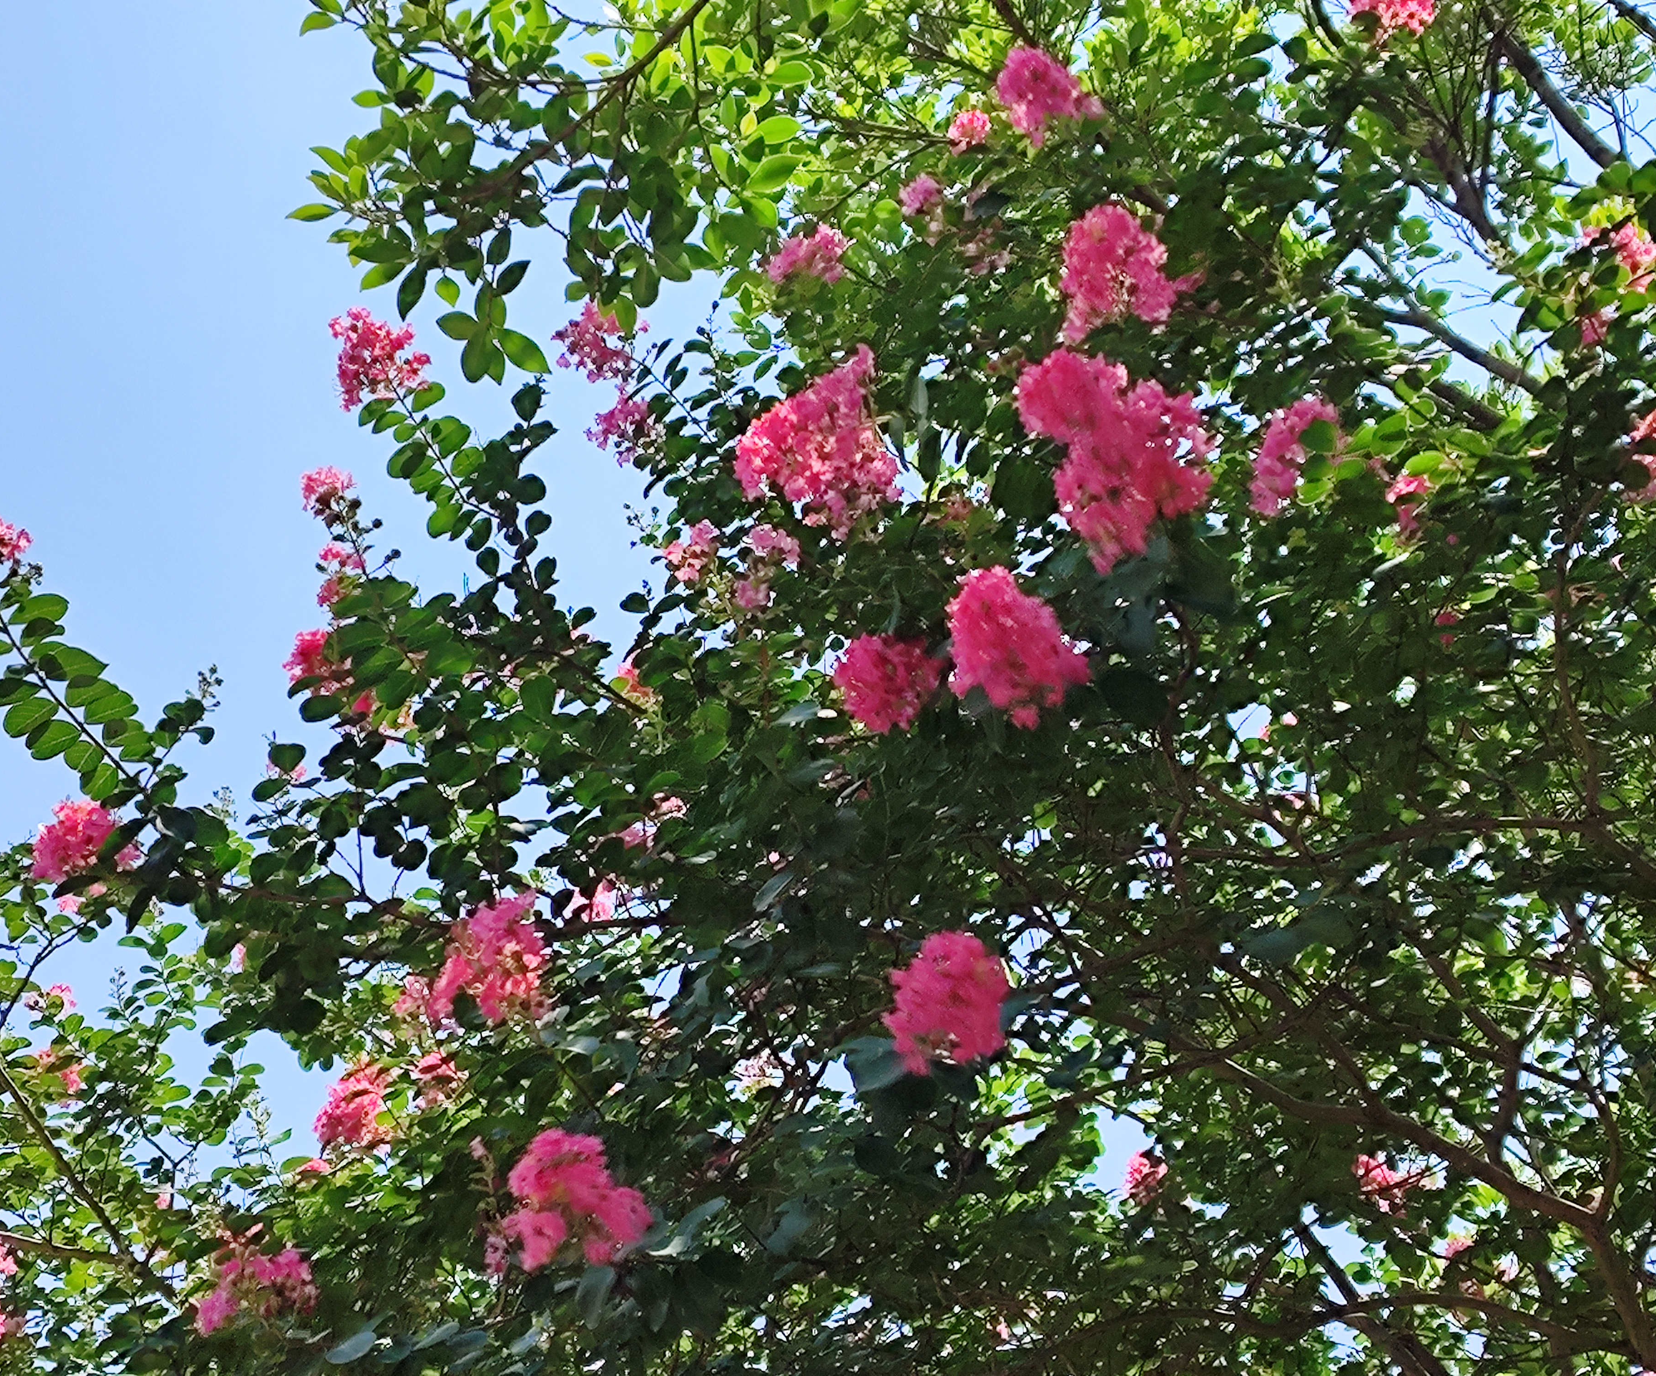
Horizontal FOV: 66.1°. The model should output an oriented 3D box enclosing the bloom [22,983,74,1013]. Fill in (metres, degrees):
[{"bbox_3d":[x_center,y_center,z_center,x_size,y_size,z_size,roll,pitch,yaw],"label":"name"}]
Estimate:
[{"bbox_3d":[-1.410,0.560,2.300,0.093,0.052,0.061,16,-32,-28],"label":"bloom"}]

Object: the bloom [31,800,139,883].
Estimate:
[{"bbox_3d":[-1.110,0.230,1.900,0.163,0.120,0.119,19,-37,-27],"label":"bloom"}]

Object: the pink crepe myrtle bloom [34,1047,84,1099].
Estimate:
[{"bbox_3d":[-1.751,0.877,2.900,0.114,0.120,0.100,18,-36,-26],"label":"pink crepe myrtle bloom"}]

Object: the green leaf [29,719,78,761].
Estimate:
[{"bbox_3d":[-1.004,0.070,1.651,0.063,0.012,0.047,-24,-58,-9],"label":"green leaf"}]

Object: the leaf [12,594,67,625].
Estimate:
[{"bbox_3d":[-1.022,-0.100,1.651,0.070,0.012,0.037,-23,-56,-9],"label":"leaf"}]

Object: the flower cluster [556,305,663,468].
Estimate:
[{"bbox_3d":[-0.409,-0.559,2.350,0.196,0.290,0.194,0,-32,0],"label":"flower cluster"}]

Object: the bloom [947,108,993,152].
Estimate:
[{"bbox_3d":[0.300,-1.187,2.700,0.091,0.086,0.072,0,-32,0],"label":"bloom"}]

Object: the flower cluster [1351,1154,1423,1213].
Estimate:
[{"bbox_3d":[1.147,1.014,2.600,0.146,0.122,0.109,0,-32,0],"label":"flower cluster"}]

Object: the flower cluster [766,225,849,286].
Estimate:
[{"bbox_3d":[-0.040,-0.866,2.550,0.170,0.117,0.114,0,-32,0],"label":"flower cluster"}]

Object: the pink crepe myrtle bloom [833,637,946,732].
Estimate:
[{"bbox_3d":[0.090,-0.005,1.900,0.169,0.145,0.127,0,-32,0],"label":"pink crepe myrtle bloom"}]

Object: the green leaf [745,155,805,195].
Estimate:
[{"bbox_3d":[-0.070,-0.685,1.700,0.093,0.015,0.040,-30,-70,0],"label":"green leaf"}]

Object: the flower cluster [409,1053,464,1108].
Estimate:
[{"bbox_3d":[-0.691,0.693,2.250,0.101,0.098,0.081,0,-32,0],"label":"flower cluster"}]

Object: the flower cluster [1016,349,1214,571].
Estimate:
[{"bbox_3d":[0.406,-0.324,1.800,0.282,0.307,0.239,0,-32,0],"label":"flower cluster"}]

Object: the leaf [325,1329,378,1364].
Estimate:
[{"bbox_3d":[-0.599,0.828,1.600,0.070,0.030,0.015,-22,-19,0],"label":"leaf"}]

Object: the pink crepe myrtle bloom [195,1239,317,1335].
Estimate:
[{"bbox_3d":[-0.877,0.918,1.950,0.187,0.143,0.139,12,-34,-19],"label":"pink crepe myrtle bloom"}]

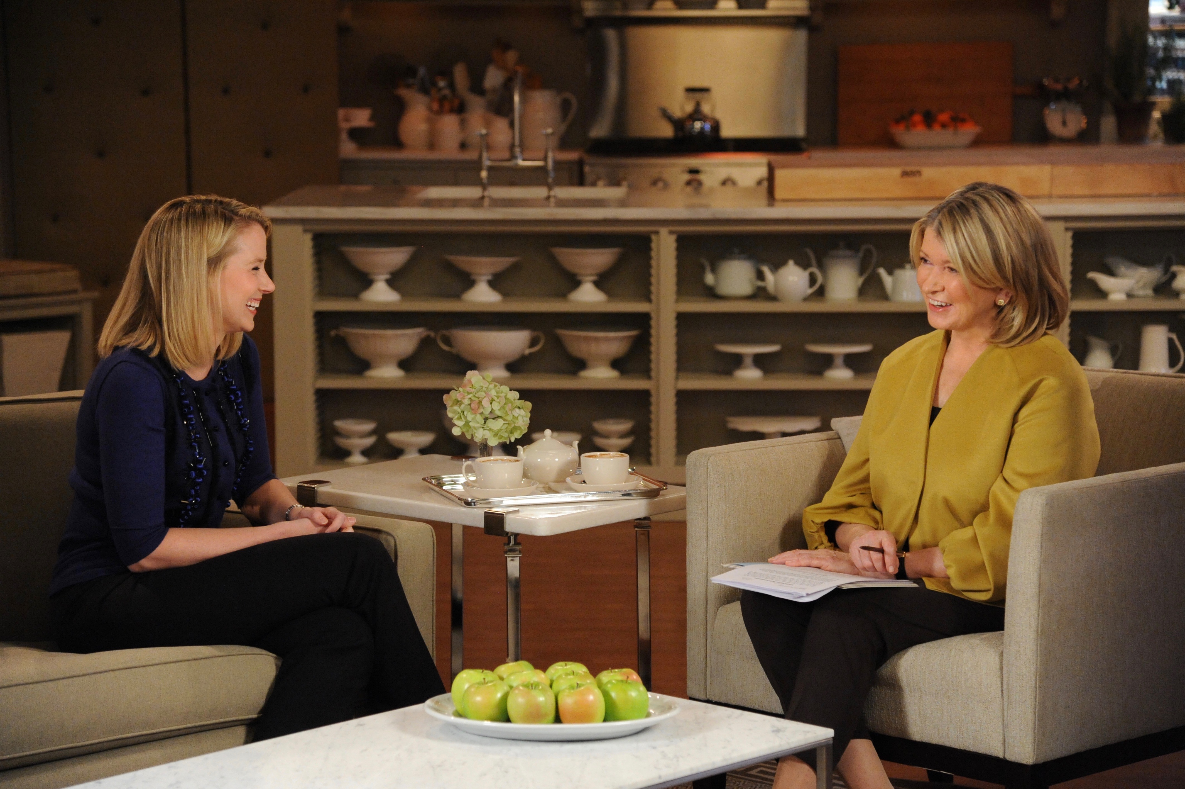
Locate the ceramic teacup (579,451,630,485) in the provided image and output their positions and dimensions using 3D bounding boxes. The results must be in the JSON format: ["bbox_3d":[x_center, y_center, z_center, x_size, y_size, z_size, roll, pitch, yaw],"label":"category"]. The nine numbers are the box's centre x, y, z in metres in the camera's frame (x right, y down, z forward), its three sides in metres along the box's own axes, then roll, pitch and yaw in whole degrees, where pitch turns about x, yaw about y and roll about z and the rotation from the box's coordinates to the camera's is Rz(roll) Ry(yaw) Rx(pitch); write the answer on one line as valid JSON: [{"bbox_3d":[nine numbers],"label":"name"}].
[{"bbox_3d":[0.026,0.155,6.620,0.100,0.069,0.110,0,7,0],"label":"ceramic teacup"}]

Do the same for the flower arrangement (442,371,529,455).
[{"bbox_3d":[-0.222,0.027,6.800,0.186,0.160,0.180,0,7,0],"label":"flower arrangement"}]

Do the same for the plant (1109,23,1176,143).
[{"bbox_3d":[2.229,-1.262,13.100,0.270,0.490,0.260,0,7,0],"label":"plant"}]

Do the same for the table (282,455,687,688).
[{"bbox_3d":[-0.235,0.476,6.812,0.760,0.575,0.480,6,9,41],"label":"table"}]

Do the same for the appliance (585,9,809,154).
[{"bbox_3d":[0.425,-1.284,13.142,0.920,0.600,0.500,0,7,0],"label":"appliance"}]

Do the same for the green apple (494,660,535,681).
[{"bbox_3d":[-0.131,0.478,5.380,0.076,0.072,0.076,0,7,0],"label":"green apple"}]

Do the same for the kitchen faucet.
[{"bbox_3d":[-0.235,-0.811,10.017,0.240,0.410,0.250,0,7,0],"label":"kitchen faucet"}]

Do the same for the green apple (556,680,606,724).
[{"bbox_3d":[-0.019,0.501,5.220,0.078,0.073,0.078,0,7,0],"label":"green apple"}]

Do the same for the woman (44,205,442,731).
[{"bbox_3d":[-0.550,0.270,5.758,0.840,1.240,0.530,5,9,37],"label":"woman"}]

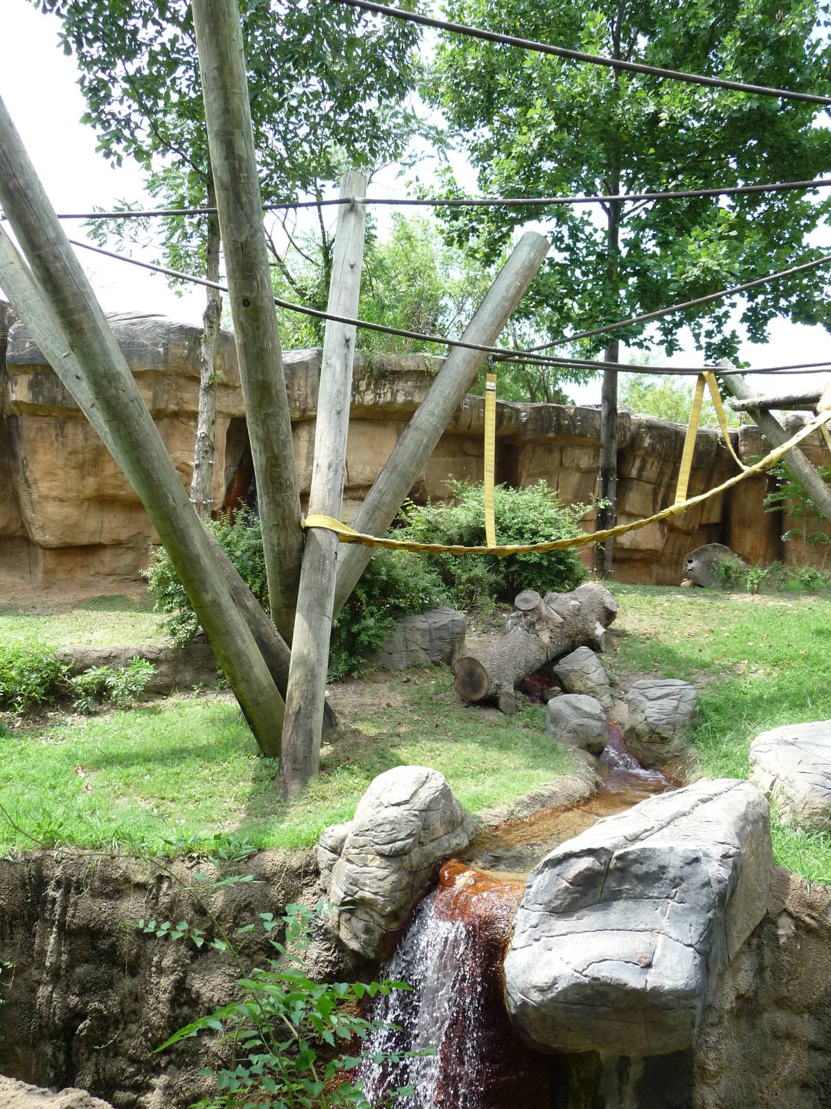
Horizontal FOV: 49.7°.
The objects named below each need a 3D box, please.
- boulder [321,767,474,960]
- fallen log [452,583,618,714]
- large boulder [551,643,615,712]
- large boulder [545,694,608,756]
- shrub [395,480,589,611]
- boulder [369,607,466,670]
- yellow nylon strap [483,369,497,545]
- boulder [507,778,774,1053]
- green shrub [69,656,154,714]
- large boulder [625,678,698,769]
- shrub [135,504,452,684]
[{"bbox_3d":[-0.097,1.927,5.800,0.850,1.000,0.800,2,3,25],"label":"boulder"},{"bbox_3d":[1.653,1.061,11.396,0.750,0.800,3.200,3,15,38],"label":"fallen log"},{"bbox_3d":[1.927,1.402,10.300,0.680,0.680,0.600,2,3,15],"label":"large boulder"},{"bbox_3d":[1.632,1.714,9.100,0.620,0.550,0.550,2,3,10],"label":"large boulder"},{"bbox_3d":[1.164,-0.189,13.800,2.750,1.950,2.100,1,3,5],"label":"shrub"},{"bbox_3d":[0.020,1.108,11.900,1.200,0.750,0.800,1,3,-5],"label":"boulder"},{"bbox_3d":[0.626,-0.781,7.500,0.085,1.460,0.030,1,3,-5],"label":"yellow nylon strap"},{"bbox_3d":[1.341,1.881,5.150,1.100,1.000,1.700,3,3,35],"label":"boulder"},{"bbox_3d":[-3.427,1.466,10.200,0.950,0.600,0.600,0,3,-15],"label":"green shrub"},{"bbox_3d":[2.366,1.607,8.650,0.680,0.750,0.650,2,3,15],"label":"large boulder"},{"bbox_3d":[-1.485,0.432,12.000,3.700,2.100,1.900,1,3,5],"label":"shrub"}]

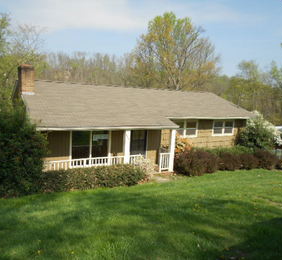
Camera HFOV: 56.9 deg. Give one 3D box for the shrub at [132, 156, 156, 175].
[{"bbox_3d":[0.198,1.758,11.622,1.000,0.860,0.900,-1,8,-30],"label":"shrub"}]

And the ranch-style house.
[{"bbox_3d":[-0.186,-0.944,17.379,14.490,4.920,10.560,-1,8,-30],"label":"ranch-style house"}]

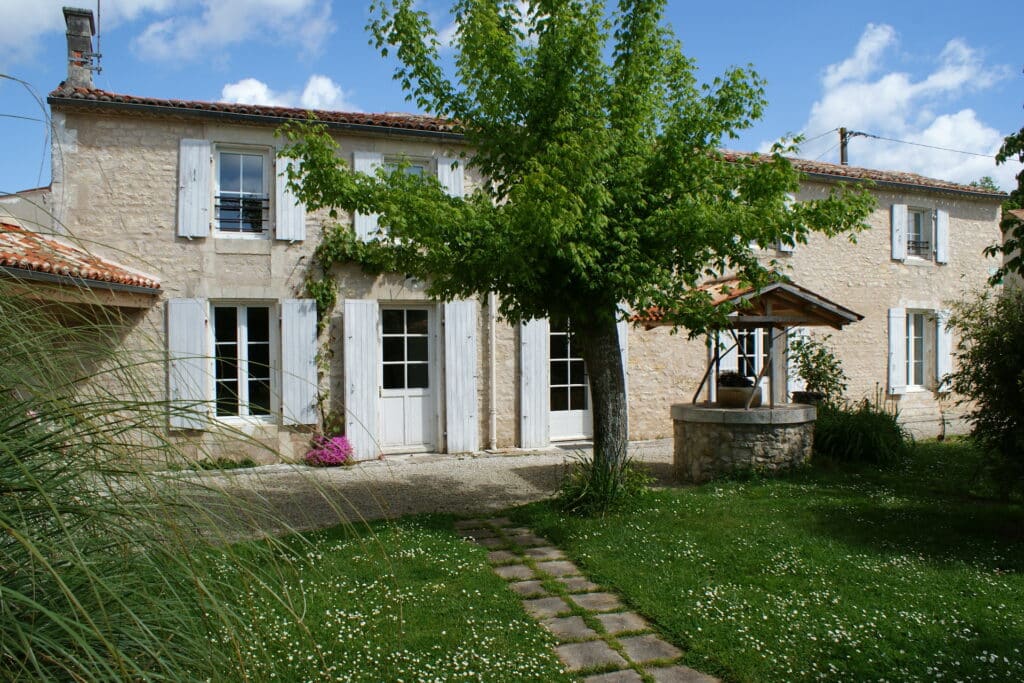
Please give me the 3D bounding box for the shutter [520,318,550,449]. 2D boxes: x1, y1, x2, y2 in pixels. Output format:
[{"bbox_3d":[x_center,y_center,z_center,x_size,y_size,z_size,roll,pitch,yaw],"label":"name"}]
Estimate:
[{"bbox_3d":[0.380,0.534,12.378,0.493,2.354,0.045,-1,0,-23],"label":"shutter"}]

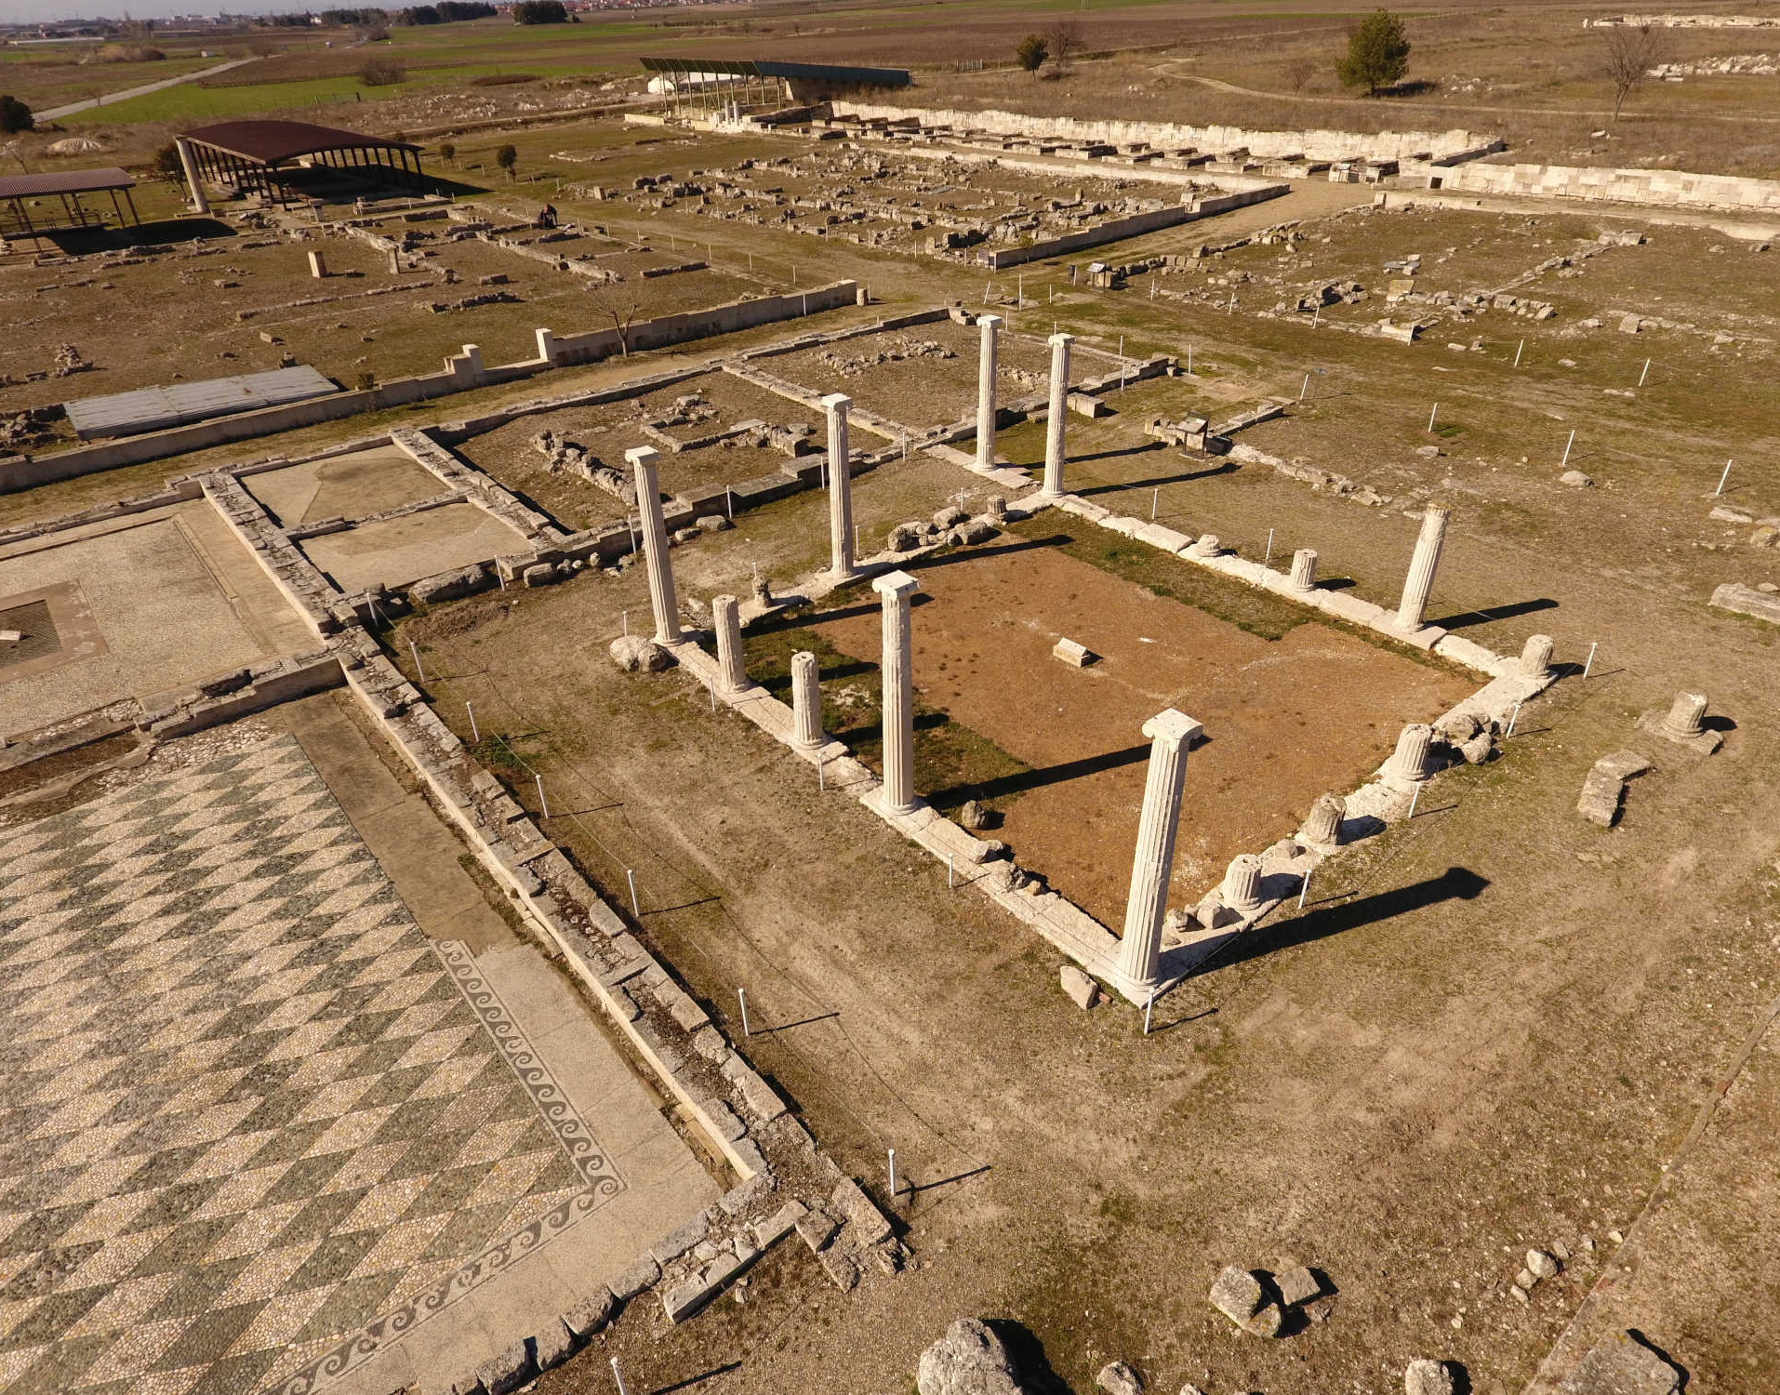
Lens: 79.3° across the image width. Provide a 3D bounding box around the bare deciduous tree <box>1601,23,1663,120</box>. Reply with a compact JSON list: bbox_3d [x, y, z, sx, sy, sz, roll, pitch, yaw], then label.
[{"bbox_3d":[56.984,-48.594,83.280,4.000,6.100,4.000,17,37,26],"label":"bare deciduous tree"}]

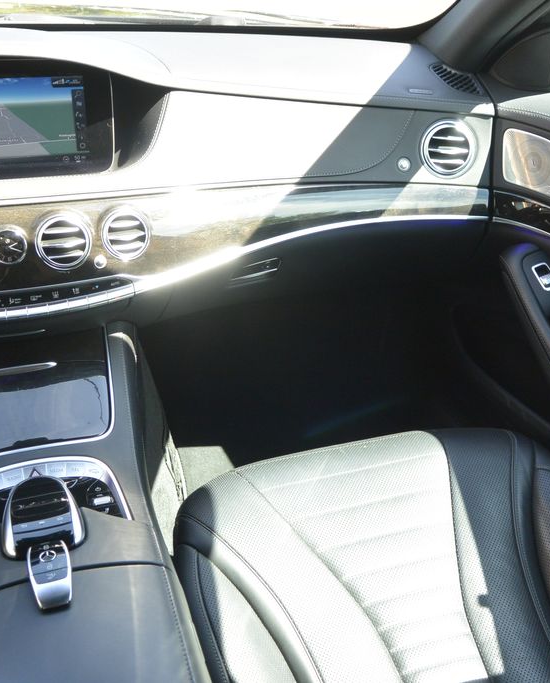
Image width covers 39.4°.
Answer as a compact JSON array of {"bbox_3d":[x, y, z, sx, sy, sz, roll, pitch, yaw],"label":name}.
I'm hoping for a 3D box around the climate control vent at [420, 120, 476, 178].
[{"bbox_3d":[0.247,-0.280,1.115,0.083,0.084,0.030,-1,21,-6],"label":"climate control vent"}]

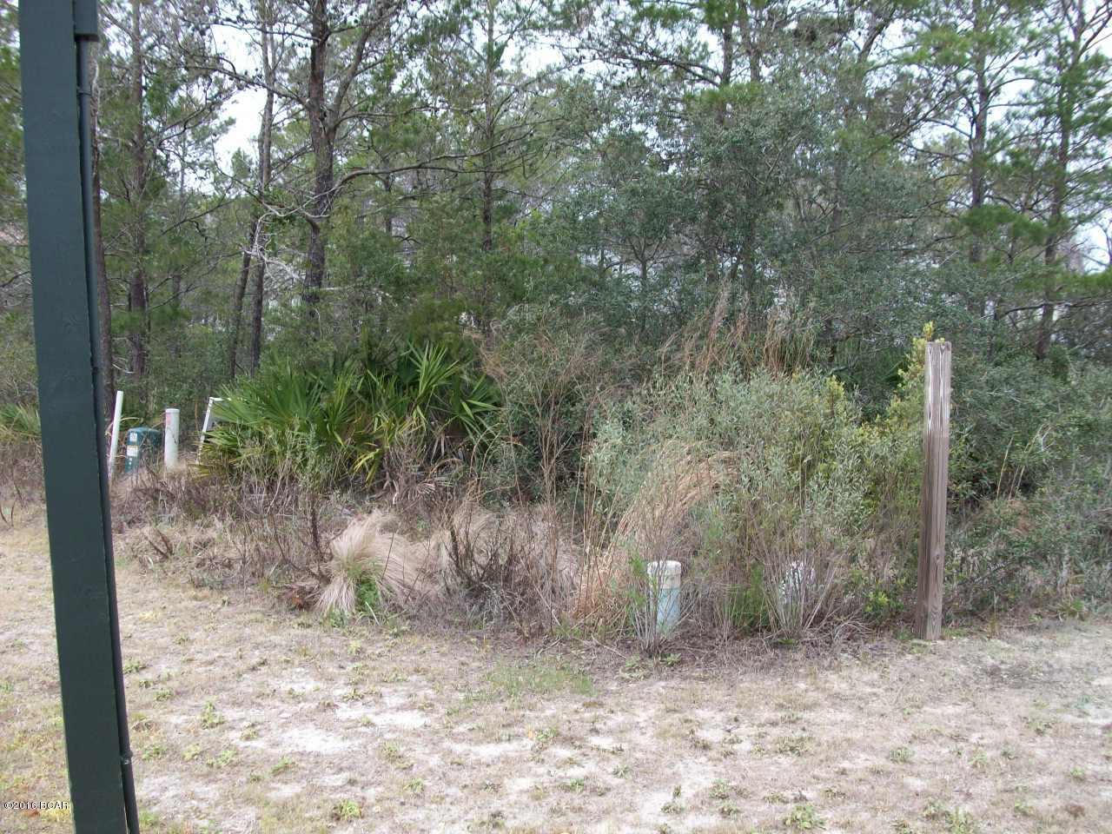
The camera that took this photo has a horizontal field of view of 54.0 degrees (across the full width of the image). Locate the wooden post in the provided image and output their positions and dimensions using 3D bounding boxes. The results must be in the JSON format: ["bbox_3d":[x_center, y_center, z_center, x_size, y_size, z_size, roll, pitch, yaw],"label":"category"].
[{"bbox_3d":[1.874,0.377,5.418,0.089,1.490,0.089,-3,7,-19],"label":"wooden post"}]

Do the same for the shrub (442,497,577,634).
[{"bbox_3d":[-0.246,0.777,5.900,0.680,0.670,0.580,-1,6,0],"label":"shrub"}]

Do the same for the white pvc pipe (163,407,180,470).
[{"bbox_3d":[-3.641,0.236,10.365,0.118,0.633,0.118,4,6,0],"label":"white pvc pipe"}]

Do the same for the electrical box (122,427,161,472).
[{"bbox_3d":[-3.966,0.334,10.474,0.200,0.480,0.260,3,7,29],"label":"electrical box"}]

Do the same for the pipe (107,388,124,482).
[{"bbox_3d":[-4.177,0.196,10.352,0.056,0.890,0.056,9,6,0],"label":"pipe"}]

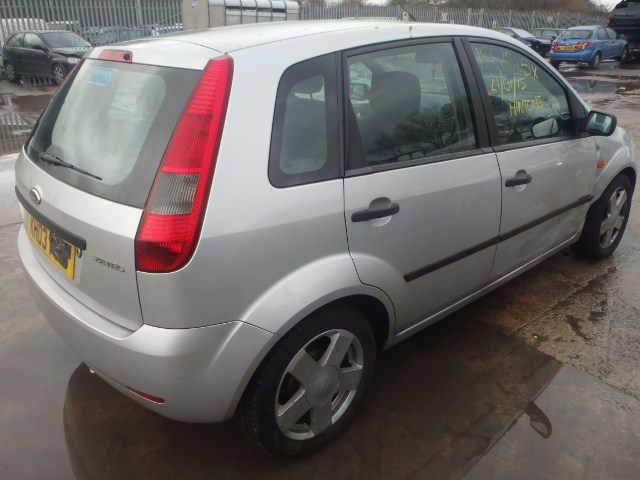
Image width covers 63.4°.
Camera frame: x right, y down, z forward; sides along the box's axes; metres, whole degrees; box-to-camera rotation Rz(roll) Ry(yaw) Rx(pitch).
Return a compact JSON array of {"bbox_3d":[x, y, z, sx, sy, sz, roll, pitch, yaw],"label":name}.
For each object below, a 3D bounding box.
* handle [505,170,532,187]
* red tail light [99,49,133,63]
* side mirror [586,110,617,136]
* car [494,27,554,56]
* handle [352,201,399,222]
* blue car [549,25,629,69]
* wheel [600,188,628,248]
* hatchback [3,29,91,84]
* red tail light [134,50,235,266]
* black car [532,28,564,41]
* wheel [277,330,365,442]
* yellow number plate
[{"bbox_3d":[0.906,-0.280,2.337,0.220,0.062,0.047,-19,28,-38],"label":"handle"},{"bbox_3d":[-0.718,-0.652,1.832,0.045,0.045,0.280,-19,28,-38],"label":"red tail light"},{"bbox_3d":[1.423,-0.593,2.628,0.095,0.130,0.175,-13,25,-27],"label":"side mirror"},{"bbox_3d":[8.507,-9.068,23.977,1.680,1.430,3.900,-14,25,-29],"label":"car"},{"bbox_3d":[0.190,-0.094,1.730,0.220,0.062,0.047,-19,28,-38],"label":"handle"},{"bbox_3d":[10.512,-7.544,20.061,4.290,1.450,1.725,-19,28,-38],"label":"blue car"},{"bbox_3d":[1.837,-0.154,3.349,0.410,0.410,0.140,-19,28,-38],"label":"wheel"},{"bbox_3d":[-8.056,-5.636,15.969,3.900,1.460,1.690,13,26,30],"label":"hatchback"},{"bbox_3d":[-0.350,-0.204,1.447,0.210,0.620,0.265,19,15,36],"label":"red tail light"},{"bbox_3d":[12.821,-11.069,29.009,1.700,1.430,4.100,-20,29,-38],"label":"black car"},{"bbox_3d":[-0.031,0.487,1.839,0.410,0.410,0.140,-19,28,-38],"label":"wheel"},{"bbox_3d":[-0.967,0.005,1.848,0.016,0.111,0.520,-9,22,-41],"label":"yellow number plate"}]

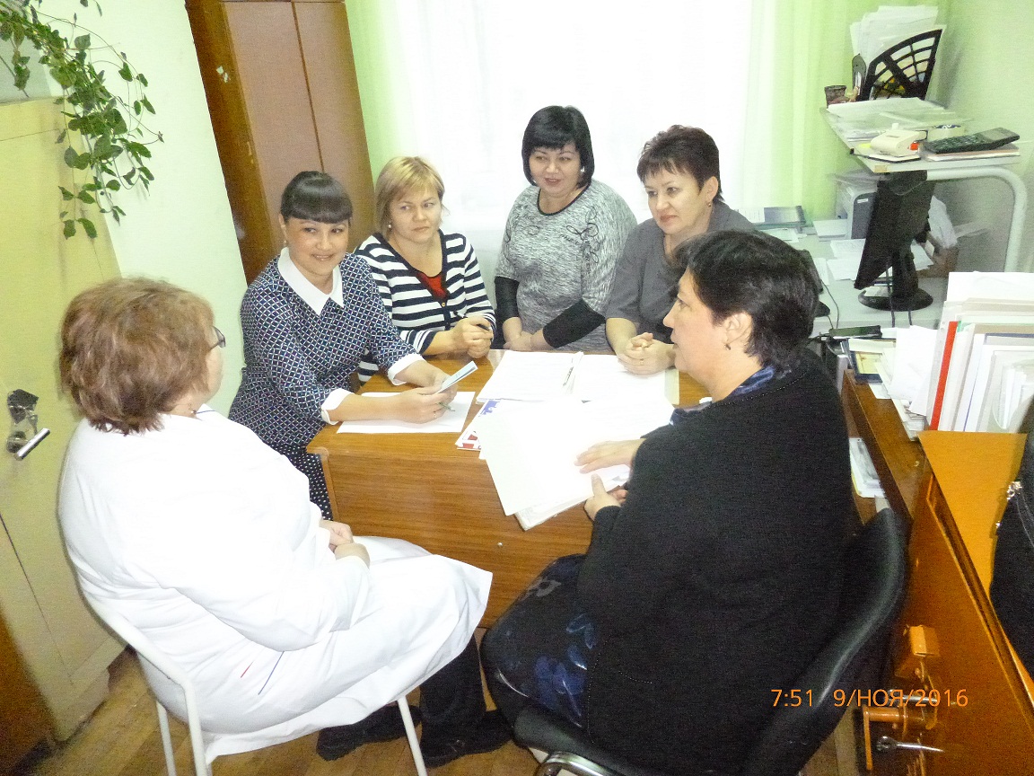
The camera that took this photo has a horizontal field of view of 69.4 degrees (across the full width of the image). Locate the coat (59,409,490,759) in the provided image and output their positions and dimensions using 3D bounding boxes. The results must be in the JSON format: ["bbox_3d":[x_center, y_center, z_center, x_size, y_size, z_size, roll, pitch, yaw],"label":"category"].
[{"bbox_3d":[-0.392,0.331,1.385,0.680,0.750,0.520,-7,24,-4],"label":"coat"}]

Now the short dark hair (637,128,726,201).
[{"bbox_3d":[0.397,-0.526,1.790,0.220,0.195,0.180,-33,35,-29],"label":"short dark hair"}]

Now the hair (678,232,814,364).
[{"bbox_3d":[0.367,-0.135,1.180,0.235,0.215,0.195,-7,19,34],"label":"hair"}]

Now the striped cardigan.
[{"bbox_3d":[-0.264,-0.207,2.060,0.460,0.570,0.370,-19,28,-29],"label":"striped cardigan"}]

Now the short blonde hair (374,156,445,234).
[{"bbox_3d":[-0.306,-0.544,2.130,0.195,0.240,0.225,-15,31,-23],"label":"short blonde hair"}]

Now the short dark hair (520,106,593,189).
[{"bbox_3d":[0.118,-0.686,2.150,0.205,0.235,0.225,1,30,13],"label":"short dark hair"}]

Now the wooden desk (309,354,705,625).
[{"bbox_3d":[0.151,0.370,1.971,1.095,0.750,0.615,2,25,14],"label":"wooden desk"}]

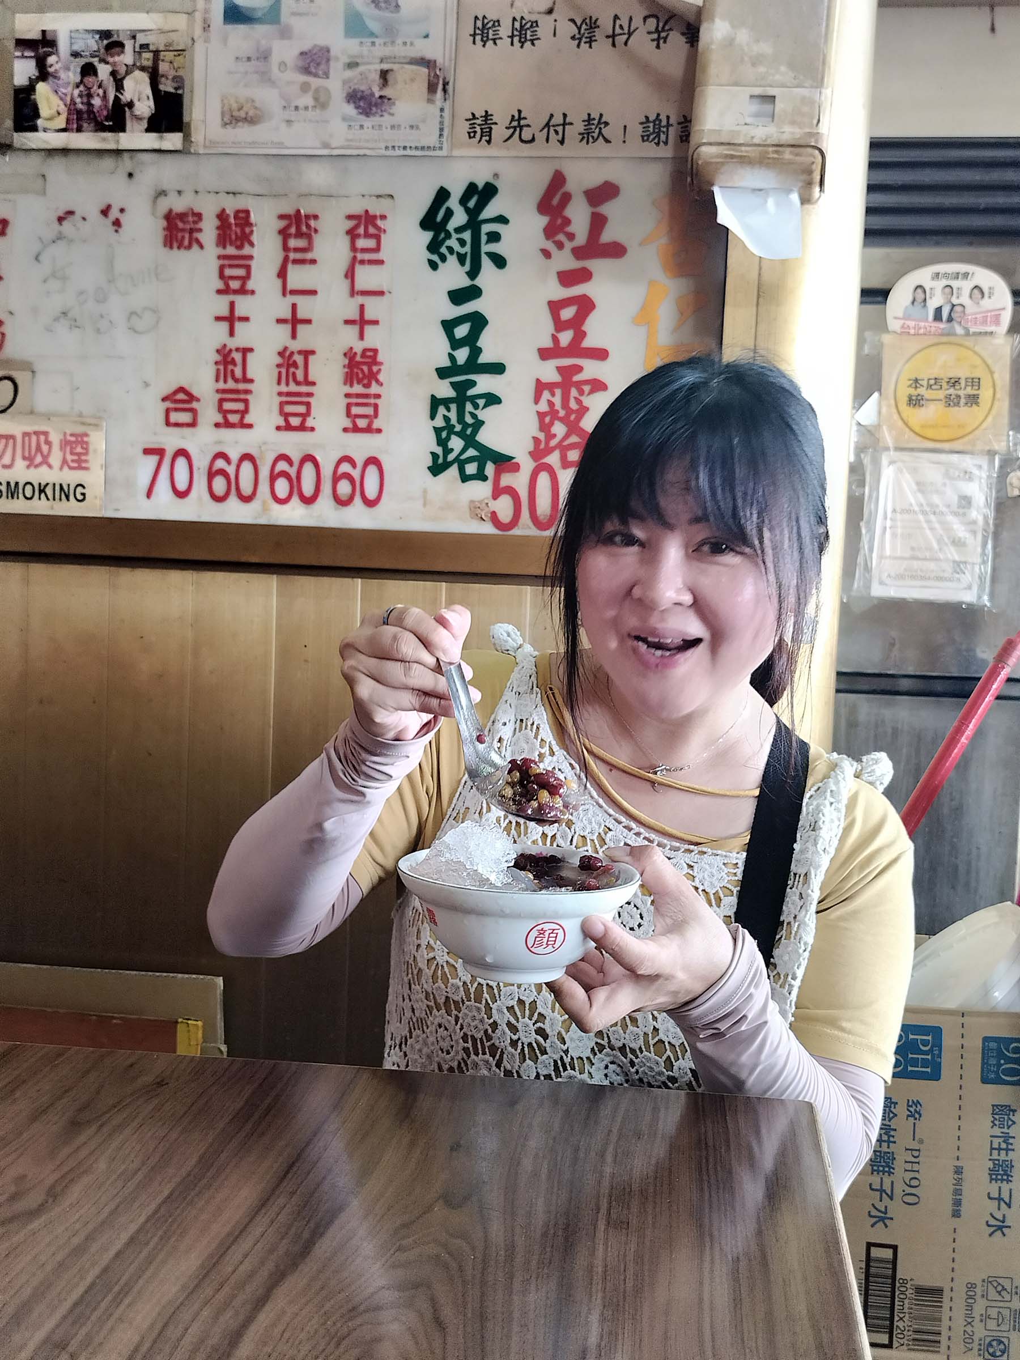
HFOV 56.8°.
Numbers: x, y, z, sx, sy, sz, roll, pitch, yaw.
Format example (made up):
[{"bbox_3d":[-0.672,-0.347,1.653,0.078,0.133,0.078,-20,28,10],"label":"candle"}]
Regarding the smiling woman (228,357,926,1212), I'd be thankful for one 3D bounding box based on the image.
[{"bbox_3d":[0.040,0.380,0.720,0.550,1.230,0.600,3,3,13],"label":"smiling woman"}]

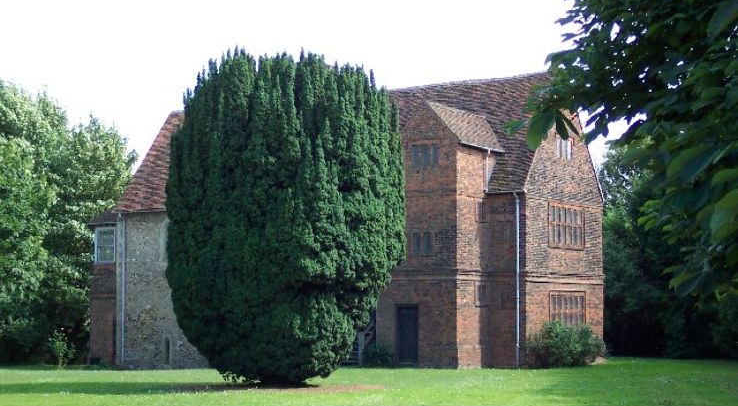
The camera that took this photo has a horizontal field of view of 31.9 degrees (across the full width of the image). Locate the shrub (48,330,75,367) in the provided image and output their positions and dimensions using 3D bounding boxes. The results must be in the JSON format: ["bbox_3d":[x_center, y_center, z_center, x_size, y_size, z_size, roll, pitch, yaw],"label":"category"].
[{"bbox_3d":[-11.072,5.239,46.500,0.950,1.380,0.900,0,-4,0],"label":"shrub"}]

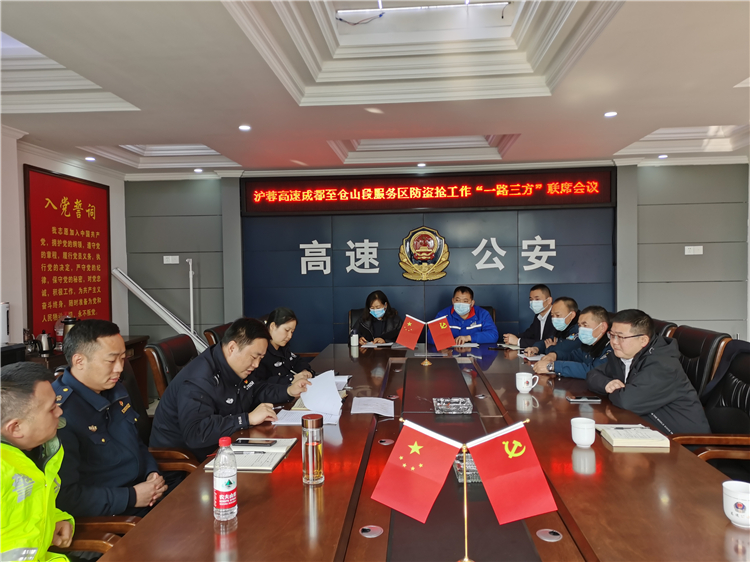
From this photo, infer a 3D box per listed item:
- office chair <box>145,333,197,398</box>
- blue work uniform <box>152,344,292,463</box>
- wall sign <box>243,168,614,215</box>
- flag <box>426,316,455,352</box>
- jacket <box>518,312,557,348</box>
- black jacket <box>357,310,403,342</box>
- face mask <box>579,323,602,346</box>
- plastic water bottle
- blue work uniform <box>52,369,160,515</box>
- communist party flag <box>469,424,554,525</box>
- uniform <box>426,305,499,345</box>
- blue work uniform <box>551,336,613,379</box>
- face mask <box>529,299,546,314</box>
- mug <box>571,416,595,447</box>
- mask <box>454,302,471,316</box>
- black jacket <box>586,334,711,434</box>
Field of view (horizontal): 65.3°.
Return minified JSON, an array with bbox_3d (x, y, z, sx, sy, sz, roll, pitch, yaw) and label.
[{"bbox_3d":[-0.732,0.837,2.833,0.640,1.090,0.620,-1,2,7],"label":"office chair"},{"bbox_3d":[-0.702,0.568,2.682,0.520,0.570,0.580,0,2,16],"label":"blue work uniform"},{"bbox_3d":[0.521,-0.931,6.145,3.922,0.419,0.090,-1,1,4],"label":"wall sign"},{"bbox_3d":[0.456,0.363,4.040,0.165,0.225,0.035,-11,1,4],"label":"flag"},{"bbox_3d":[1.391,0.502,4.845,0.370,0.550,0.460,-2,2,-26],"label":"jacket"},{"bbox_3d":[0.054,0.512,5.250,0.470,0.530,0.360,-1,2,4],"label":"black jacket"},{"bbox_3d":[1.330,0.339,3.600,0.100,0.115,0.145,-2,2,-18],"label":"face mask"},{"bbox_3d":[-0.410,0.538,1.596,0.065,0.220,0.065,-1,1,-15],"label":"plastic water bottle"},{"bbox_3d":[-0.895,0.588,1.998,0.330,0.590,0.480,-1,2,12],"label":"blue work uniform"},{"bbox_3d":[0.320,0.453,1.362,0.142,0.212,0.020,-22,1,9],"label":"communist party flag"},{"bbox_3d":[0.781,0.500,5.192,0.620,0.560,0.480,-1,1,7],"label":"uniform"},{"bbox_3d":[1.407,0.577,3.685,0.500,0.500,0.530,-1,1,-15],"label":"blue work uniform"},{"bbox_3d":[1.299,0.204,4.676,0.090,0.125,0.145,-2,2,-33],"label":"face mask"},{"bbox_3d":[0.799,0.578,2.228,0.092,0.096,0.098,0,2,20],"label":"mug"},{"bbox_3d":[0.751,0.244,5.017,0.150,0.120,0.085,-1,1,11],"label":"mask"},{"bbox_3d":[1.332,0.550,2.787,0.490,0.550,0.540,-1,1,-17],"label":"black jacket"}]

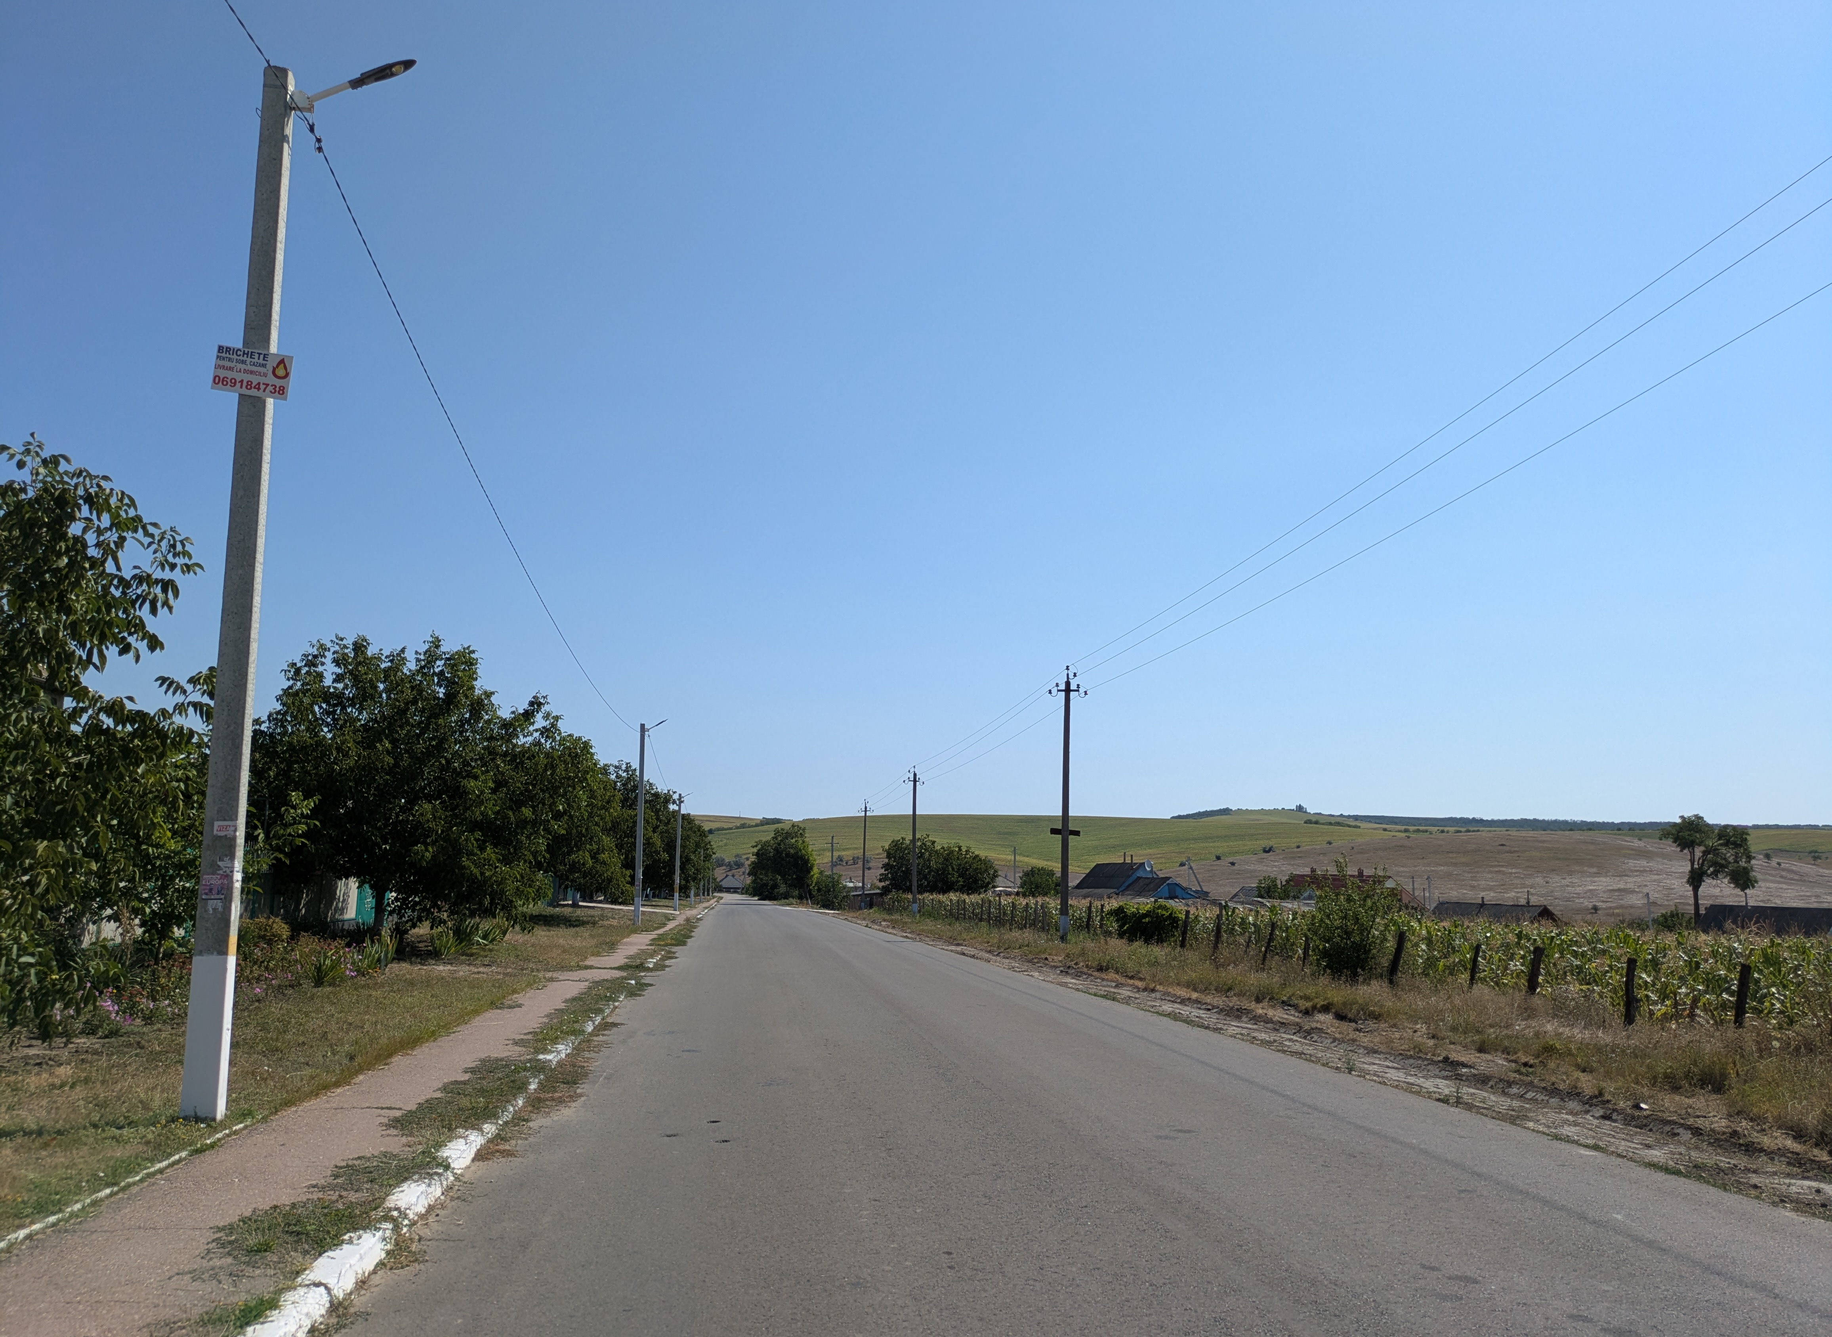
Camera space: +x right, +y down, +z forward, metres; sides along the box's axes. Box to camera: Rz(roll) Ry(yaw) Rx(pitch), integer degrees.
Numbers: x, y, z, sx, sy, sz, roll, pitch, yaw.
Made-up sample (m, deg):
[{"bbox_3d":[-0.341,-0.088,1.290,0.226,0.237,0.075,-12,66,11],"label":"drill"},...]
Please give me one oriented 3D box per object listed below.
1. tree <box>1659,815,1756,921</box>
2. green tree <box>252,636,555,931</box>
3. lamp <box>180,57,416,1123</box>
[{"bbox_3d":[64.916,17.381,108.618,7.600,10.750,7.000,2,-9,-8],"label":"tree"},{"bbox_3d":[-11.875,2.623,30.471,7.100,6.880,6.800,2,-9,-8],"label":"green tree"},{"bbox_3d":[-4.228,-0.788,9.409,1.150,7.670,0.250,2,-9,-8],"label":"lamp"}]

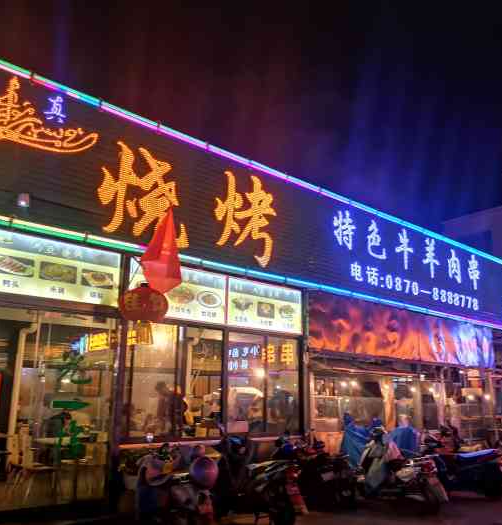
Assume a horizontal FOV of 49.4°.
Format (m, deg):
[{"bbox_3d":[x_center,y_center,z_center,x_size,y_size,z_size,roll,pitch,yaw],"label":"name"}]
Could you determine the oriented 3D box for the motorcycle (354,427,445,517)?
[{"bbox_3d":[2.255,3.194,8.630,0.680,1.080,1.800,7,-14,-20],"label":"motorcycle"}]

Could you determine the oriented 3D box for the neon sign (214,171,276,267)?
[{"bbox_3d":[-0.038,-0.761,9.660,1.458,1.577,0.100,13,-19,-41],"label":"neon sign"}]

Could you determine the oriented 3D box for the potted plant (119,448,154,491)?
[{"bbox_3d":[-1.467,2.702,7.059,0.450,0.500,0.420,13,-19,-41],"label":"potted plant"}]

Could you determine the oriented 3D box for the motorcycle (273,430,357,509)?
[{"bbox_3d":[0.986,3.218,8.870,0.680,1.080,1.800,7,-14,-21],"label":"motorcycle"}]

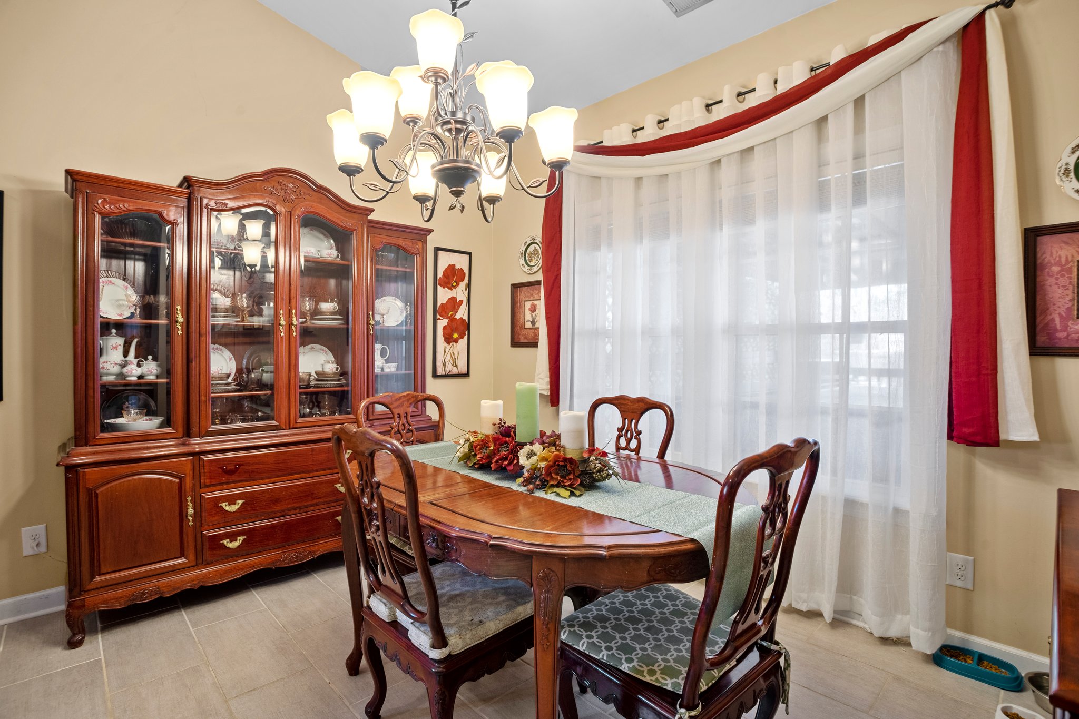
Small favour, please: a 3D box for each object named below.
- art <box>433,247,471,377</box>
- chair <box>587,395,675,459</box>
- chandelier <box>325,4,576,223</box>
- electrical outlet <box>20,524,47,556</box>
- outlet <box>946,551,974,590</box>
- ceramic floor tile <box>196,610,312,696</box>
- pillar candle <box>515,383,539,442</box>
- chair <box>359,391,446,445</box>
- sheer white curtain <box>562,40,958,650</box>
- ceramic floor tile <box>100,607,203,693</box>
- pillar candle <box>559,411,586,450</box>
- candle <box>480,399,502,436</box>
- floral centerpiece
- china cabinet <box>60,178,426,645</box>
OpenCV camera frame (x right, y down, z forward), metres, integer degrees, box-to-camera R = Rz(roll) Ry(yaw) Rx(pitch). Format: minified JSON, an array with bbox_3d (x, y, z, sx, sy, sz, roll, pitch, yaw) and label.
[{"bbox_3d":[-0.620,-0.328,3.633,0.315,0.910,0.025,0,1,-44],"label":"art"},{"bbox_3d":[0.225,0.649,2.112,0.560,0.975,0.490,0,1,-44],"label":"chair"},{"bbox_3d":[-0.280,-0.795,1.622,0.780,0.720,0.780,0,1,-44],"label":"chandelier"},{"bbox_3d":[-2.183,0.784,2.204,0.079,0.124,0.008,0,1,-44],"label":"electrical outlet"},{"bbox_3d":[1.589,0.800,1.923,0.008,0.124,0.079,0,1,-44],"label":"outlet"},{"bbox_3d":[-1.151,1.148,2.025,0.289,0.010,0.598,0,1,-44],"label":"ceramic floor tile"},{"bbox_3d":[-0.042,0.190,1.840,0.084,0.206,0.084,0,1,0],"label":"pillar candle"},{"bbox_3d":[-0.475,0.644,2.233,0.490,0.975,0.560,0,1,-44],"label":"chair"},{"bbox_3d":[0.857,-0.086,2.639,0.110,2.469,1.998,0,1,-44],"label":"sheer white curtain"},{"bbox_3d":[-1.556,1.140,2.038,0.289,0.010,0.598,0,1,-43],"label":"ceramic floor tile"},{"bbox_3d":[0.111,0.242,1.680,0.084,0.155,0.084,0,1,0],"label":"pillar candle"},{"bbox_3d":[-0.167,0.230,1.829,0.075,0.150,0.075,0,1,-44],"label":"candle"},{"bbox_3d":[-0.020,0.296,1.673,0.290,0.160,0.570,0,1,-44],"label":"floral centerpiece"},{"bbox_3d":[-1.374,0.098,2.679,1.700,2.082,0.430,0,1,-44],"label":"china cabinet"}]

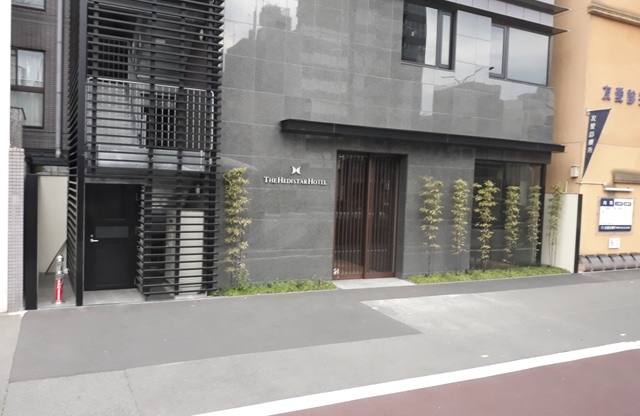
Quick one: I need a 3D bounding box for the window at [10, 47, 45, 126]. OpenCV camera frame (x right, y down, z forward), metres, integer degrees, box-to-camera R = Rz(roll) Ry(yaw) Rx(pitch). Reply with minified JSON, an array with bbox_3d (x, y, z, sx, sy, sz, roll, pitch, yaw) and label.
[{"bbox_3d":[-7.131,-2.850,11.787,1.120,1.860,0.130,1,3,-26],"label":"window"}]

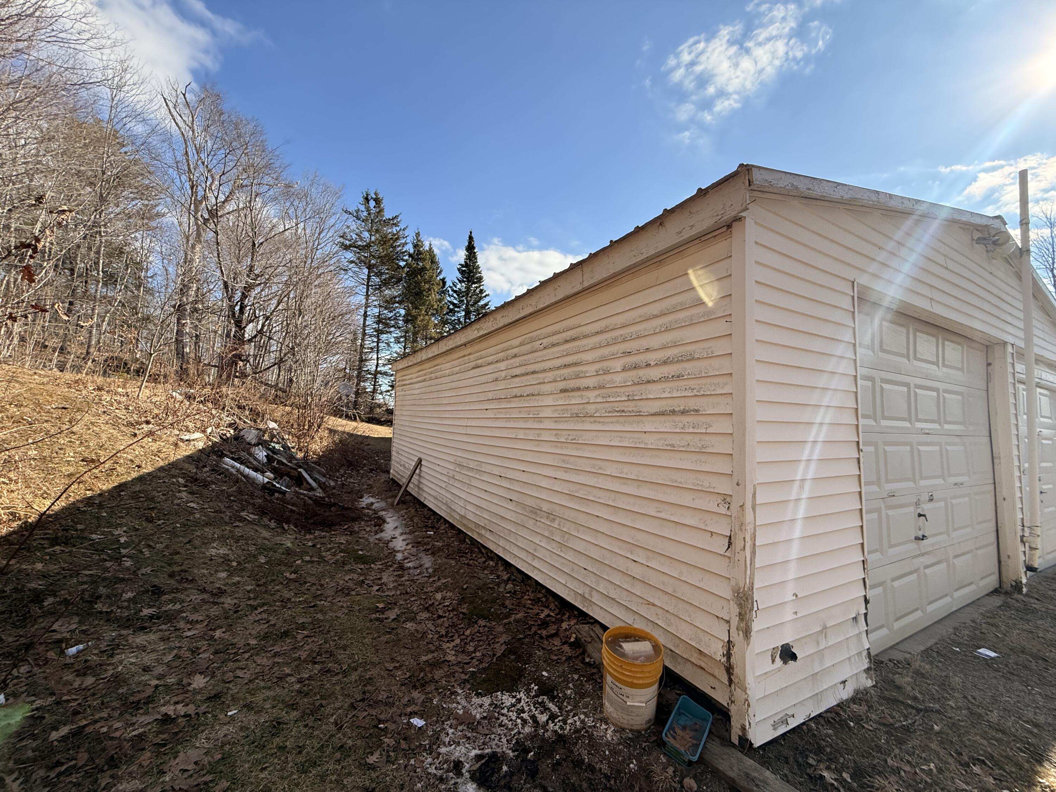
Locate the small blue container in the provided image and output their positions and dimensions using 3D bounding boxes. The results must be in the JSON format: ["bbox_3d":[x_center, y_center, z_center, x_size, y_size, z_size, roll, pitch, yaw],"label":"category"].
[{"bbox_3d":[0.747,1.572,2.000,0.162,0.085,0.305,15,12,36],"label":"small blue container"}]

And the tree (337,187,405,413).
[{"bbox_3d":[-8.095,-4.823,22.000,3.500,11.700,3.500,3,-5,-21],"label":"tree"}]

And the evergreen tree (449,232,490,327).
[{"bbox_3d":[-3.729,-4.616,27.000,3.200,11.800,3.200,2,-5,-8],"label":"evergreen tree"}]

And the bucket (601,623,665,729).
[{"bbox_3d":[0.540,1.472,2.230,0.305,0.365,0.305,3,1,16],"label":"bucket"}]

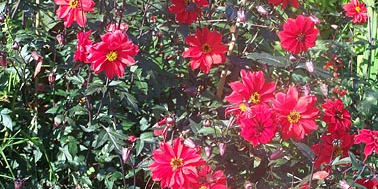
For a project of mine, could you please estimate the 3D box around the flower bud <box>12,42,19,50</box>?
[{"bbox_3d":[-0.366,-0.103,2.420,0.013,0.016,0.013,0,14,0],"label":"flower bud"}]

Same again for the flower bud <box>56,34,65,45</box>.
[{"bbox_3d":[-0.275,-0.118,2.450,0.017,0.026,0.017,0,16,0],"label":"flower bud"}]

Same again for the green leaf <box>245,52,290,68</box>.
[{"bbox_3d":[0.164,-0.073,2.400,0.098,0.013,0.034,10,40,-7],"label":"green leaf"}]

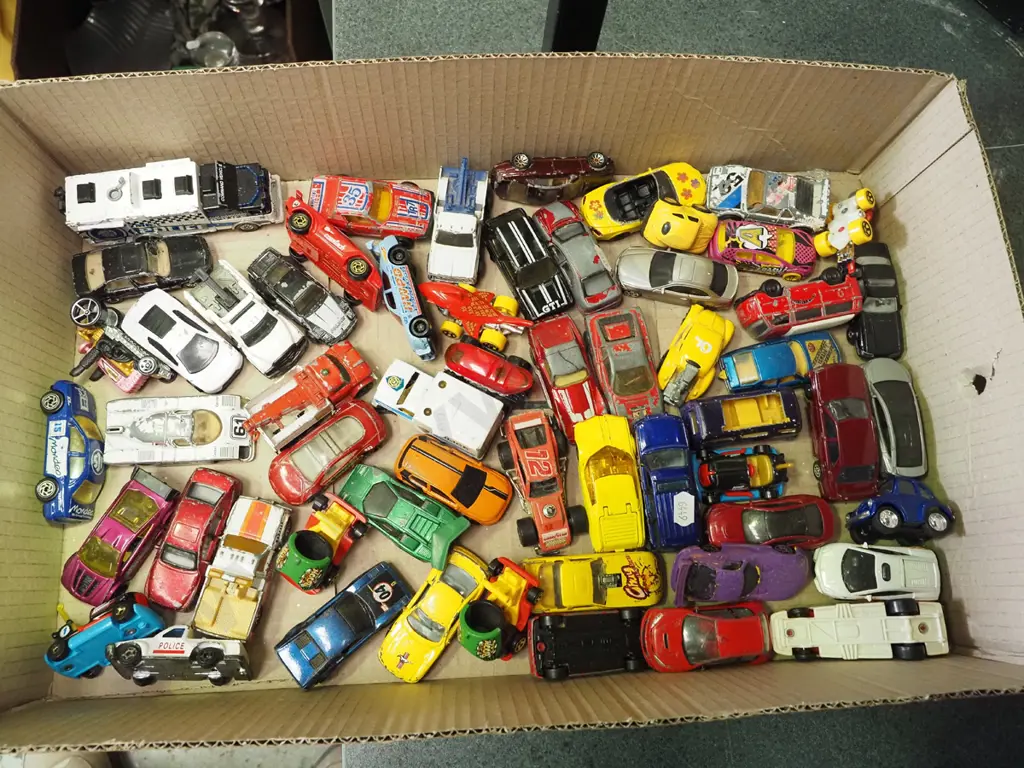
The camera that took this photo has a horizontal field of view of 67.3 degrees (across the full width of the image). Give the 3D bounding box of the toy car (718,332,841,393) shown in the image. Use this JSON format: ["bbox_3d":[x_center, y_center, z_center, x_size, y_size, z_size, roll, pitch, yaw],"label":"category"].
[{"bbox_3d":[0.163,-0.013,0.462,0.069,0.021,0.027,-10,78,-5],"label":"toy car"}]

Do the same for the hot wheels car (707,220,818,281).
[{"bbox_3d":[0.157,-0.083,0.477,0.066,0.023,0.027,9,77,-1],"label":"hot wheels car"}]

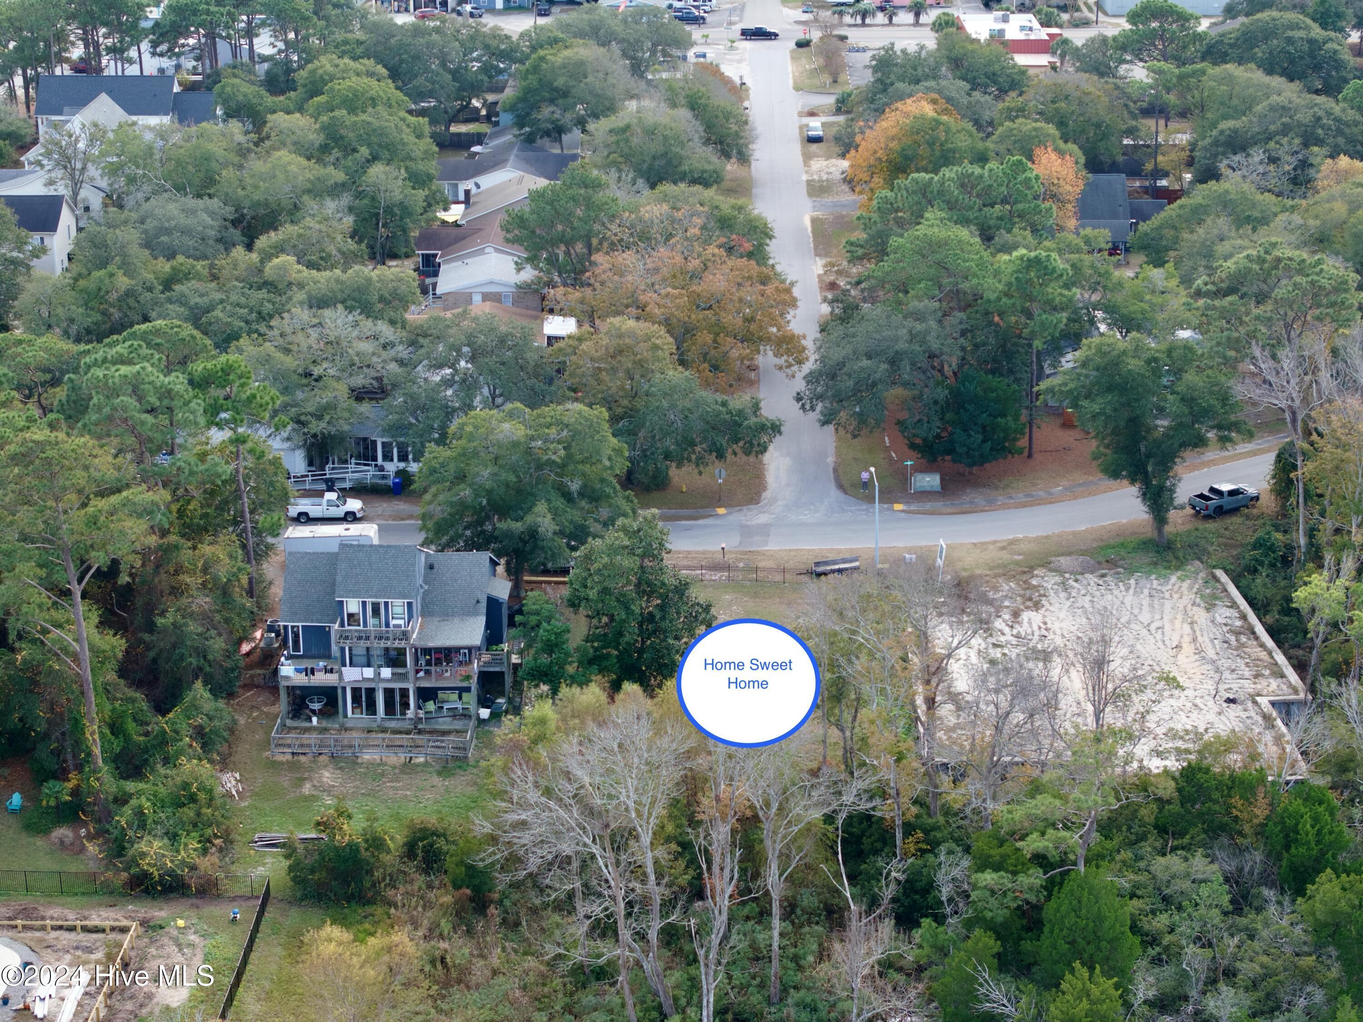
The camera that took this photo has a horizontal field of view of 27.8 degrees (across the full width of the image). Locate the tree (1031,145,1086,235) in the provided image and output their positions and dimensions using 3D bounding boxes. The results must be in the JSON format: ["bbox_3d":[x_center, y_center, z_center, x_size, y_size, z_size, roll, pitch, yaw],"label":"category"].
[{"bbox_3d":[37.210,-30.820,274.740,5.500,11.000,5.500,0,18,1],"label":"tree"}]

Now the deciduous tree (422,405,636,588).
[{"bbox_3d":[-10.380,-0.560,183.490,14.400,13.000,14.400,0,18,1],"label":"deciduous tree"}]

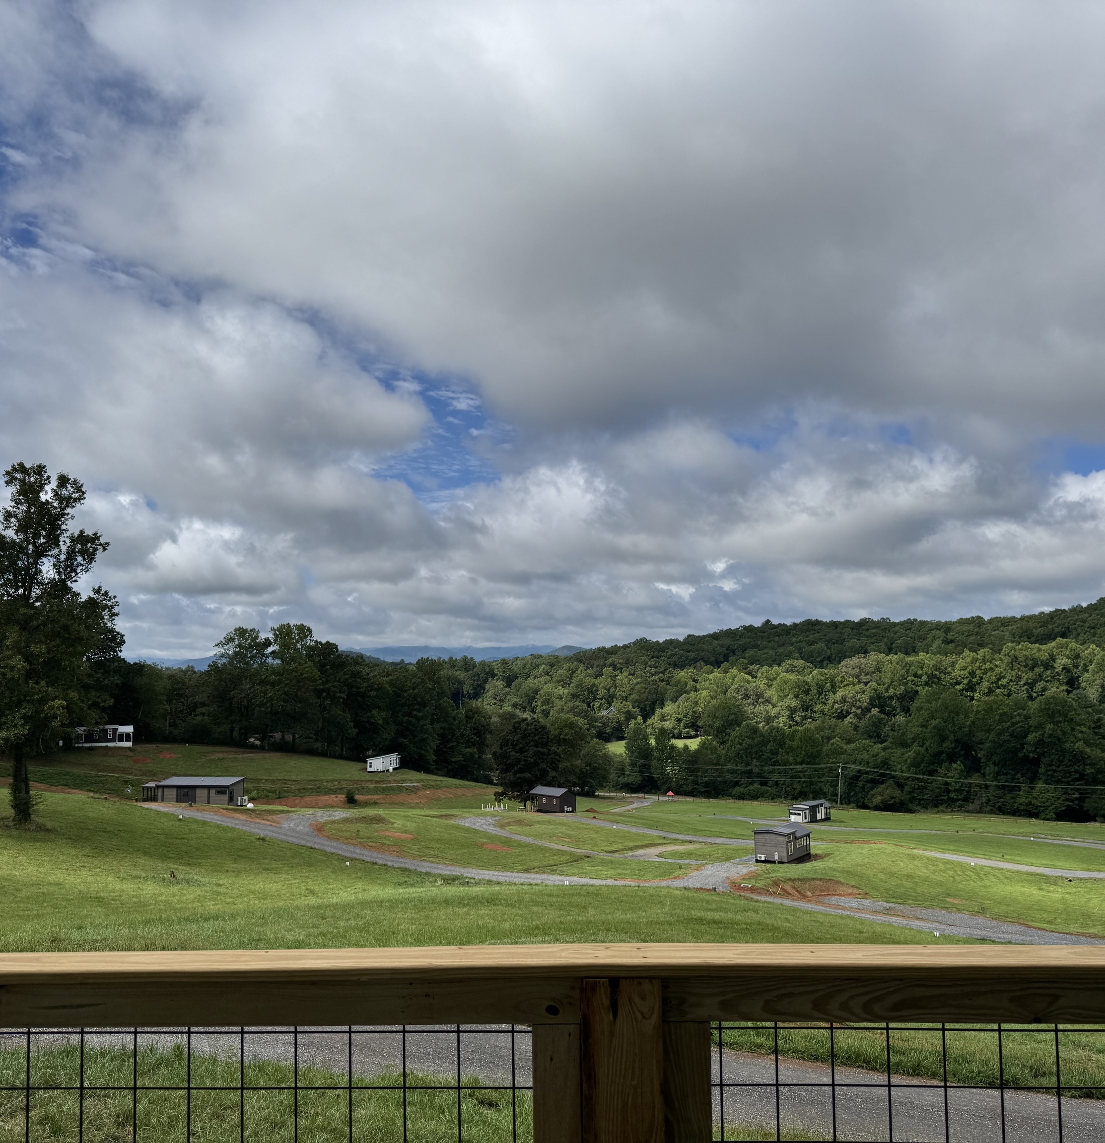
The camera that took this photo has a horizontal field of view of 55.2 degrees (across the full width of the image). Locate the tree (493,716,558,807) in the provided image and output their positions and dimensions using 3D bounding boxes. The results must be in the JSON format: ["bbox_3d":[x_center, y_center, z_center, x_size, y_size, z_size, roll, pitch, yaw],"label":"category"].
[{"bbox_3d":[-4.561,33.234,184.000,11.200,15.600,11.000,0,-5,0],"label":"tree"}]

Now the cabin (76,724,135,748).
[{"bbox_3d":[-84.575,31.166,200.000,9.700,3.750,3.600,2,-5,-25],"label":"cabin"}]

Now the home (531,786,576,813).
[{"bbox_3d":[0.099,38.036,176.000,6.300,3.750,3.800,-4,-7,42],"label":"home"}]

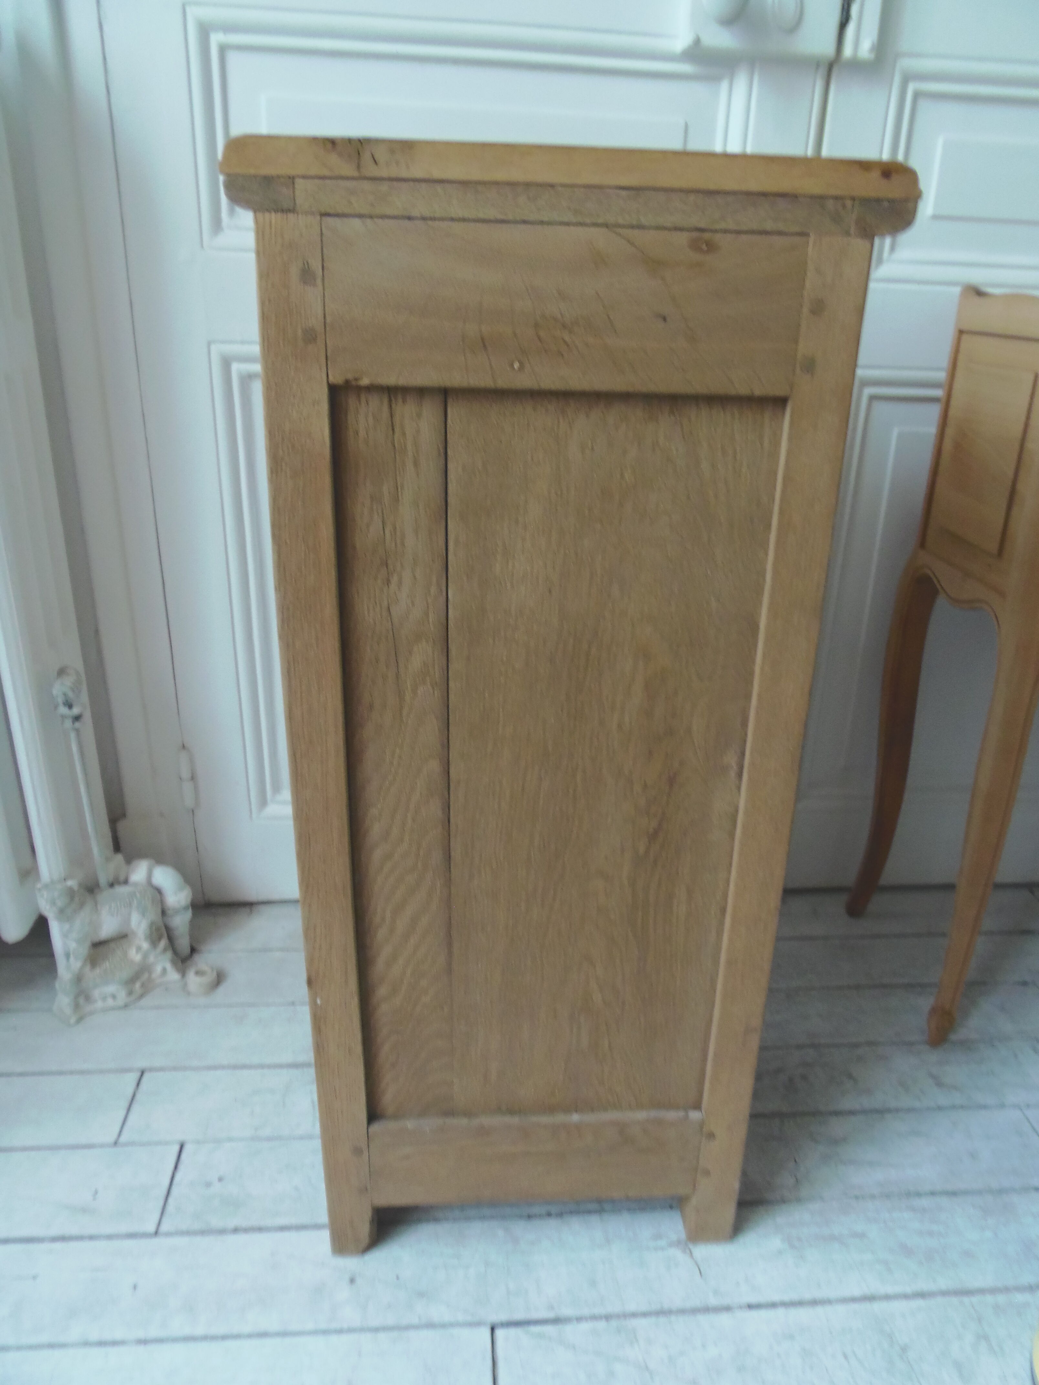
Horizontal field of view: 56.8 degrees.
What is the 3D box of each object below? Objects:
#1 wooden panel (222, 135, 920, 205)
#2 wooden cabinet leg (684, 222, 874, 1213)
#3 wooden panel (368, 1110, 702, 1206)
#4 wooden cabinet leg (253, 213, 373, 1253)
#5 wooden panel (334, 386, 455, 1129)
[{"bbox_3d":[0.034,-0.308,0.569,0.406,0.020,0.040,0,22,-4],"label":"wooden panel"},{"bbox_3d":[0.183,0.109,0.745,0.043,0.840,0.032,0,22,-4],"label":"wooden cabinet leg"},{"bbox_3d":[0.014,0.405,0.849,0.288,0.099,0.024,0,22,-4],"label":"wooden panel"},{"bbox_3d":[-0.136,0.102,0.695,0.037,0.800,0.037,0,21,-4],"label":"wooden cabinet leg"},{"bbox_3d":[-0.087,0.079,0.719,0.075,0.589,0.018,0,22,-4],"label":"wooden panel"}]

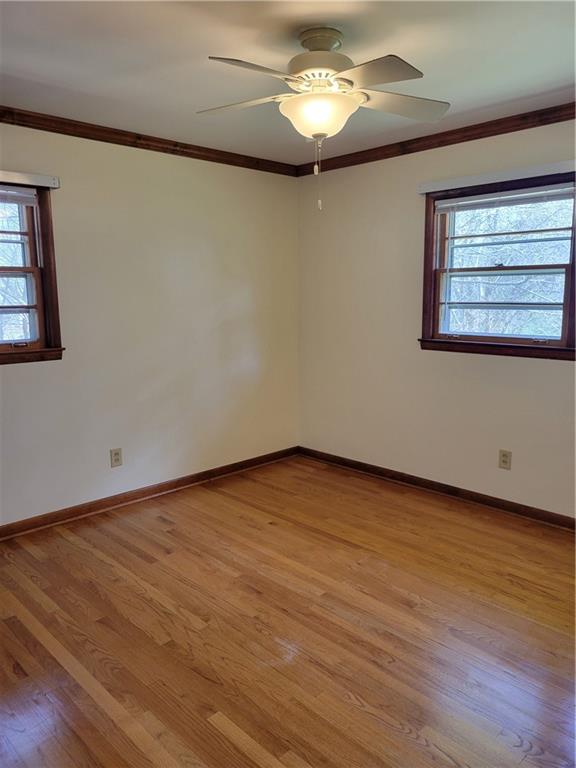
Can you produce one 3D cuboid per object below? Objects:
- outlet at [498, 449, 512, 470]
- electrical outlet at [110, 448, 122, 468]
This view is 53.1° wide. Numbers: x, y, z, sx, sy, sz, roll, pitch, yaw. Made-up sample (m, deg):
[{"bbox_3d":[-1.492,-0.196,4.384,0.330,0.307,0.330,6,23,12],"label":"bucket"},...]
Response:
[{"bbox_3d":[1.400,0.486,3.719,0.010,0.120,0.075,-9,12,-43],"label":"outlet"},{"bbox_3d":[-1.151,0.493,3.879,0.075,0.120,0.010,-9,12,-43],"label":"electrical outlet"}]

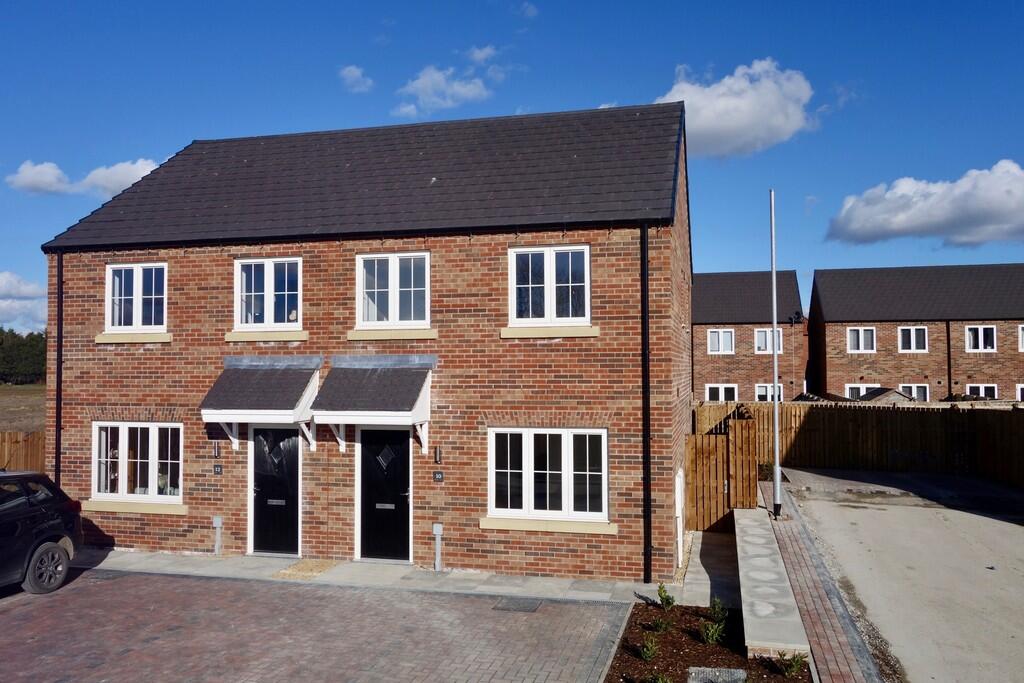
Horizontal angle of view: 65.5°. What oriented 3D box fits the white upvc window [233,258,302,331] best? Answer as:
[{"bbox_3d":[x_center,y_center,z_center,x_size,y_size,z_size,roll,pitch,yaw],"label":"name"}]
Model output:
[{"bbox_3d":[-3.878,-0.740,12.720,1.212,1.145,0.090,-1,-2,14],"label":"white upvc window"}]

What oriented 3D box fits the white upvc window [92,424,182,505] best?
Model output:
[{"bbox_3d":[-6.197,2.000,13.216,1.764,1.305,0.090,-1,-2,14],"label":"white upvc window"}]

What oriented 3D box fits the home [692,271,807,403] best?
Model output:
[{"bbox_3d":[9.044,0.447,39.689,9.500,7.700,7.800,-1,-2,13],"label":"home"}]

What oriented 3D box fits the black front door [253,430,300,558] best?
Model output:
[{"bbox_3d":[-3.724,2.367,12.630,0.826,1.947,0.070,-1,-2,12],"label":"black front door"}]

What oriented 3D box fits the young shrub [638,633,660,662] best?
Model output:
[{"bbox_3d":[1.420,3.145,8.194,0.220,0.250,0.210,-1,-2,13],"label":"young shrub"}]

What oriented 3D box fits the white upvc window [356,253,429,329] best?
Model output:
[{"bbox_3d":[-1.811,-0.762,12.207,1.217,1.143,0.090,-1,-2,14],"label":"white upvc window"}]

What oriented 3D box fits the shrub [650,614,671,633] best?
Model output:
[{"bbox_3d":[1.646,3.119,8.834,0.222,0.181,0.222,-1,-2,14],"label":"shrub"}]

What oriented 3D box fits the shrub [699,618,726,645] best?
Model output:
[{"bbox_3d":[2.127,3.063,8.444,0.291,0.252,0.291,-1,-2,14],"label":"shrub"}]

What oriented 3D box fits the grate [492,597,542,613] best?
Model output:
[{"bbox_3d":[0.080,3.346,10.106,0.560,0.030,0.550,-1,-2,13],"label":"grate"}]

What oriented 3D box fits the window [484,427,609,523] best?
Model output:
[{"bbox_3d":[0.523,1.928,11.593,1.762,1.300,0.090,-1,-2,12],"label":"window"}]

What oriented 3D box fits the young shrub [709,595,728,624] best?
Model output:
[{"bbox_3d":[2.382,3.076,9.195,0.231,0.309,0.231,-1,-2,14],"label":"young shrub"}]

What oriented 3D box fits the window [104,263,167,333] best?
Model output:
[{"bbox_3d":[-6.272,-0.728,13.362,1.178,1.173,0.090,-1,-2,12],"label":"window"}]

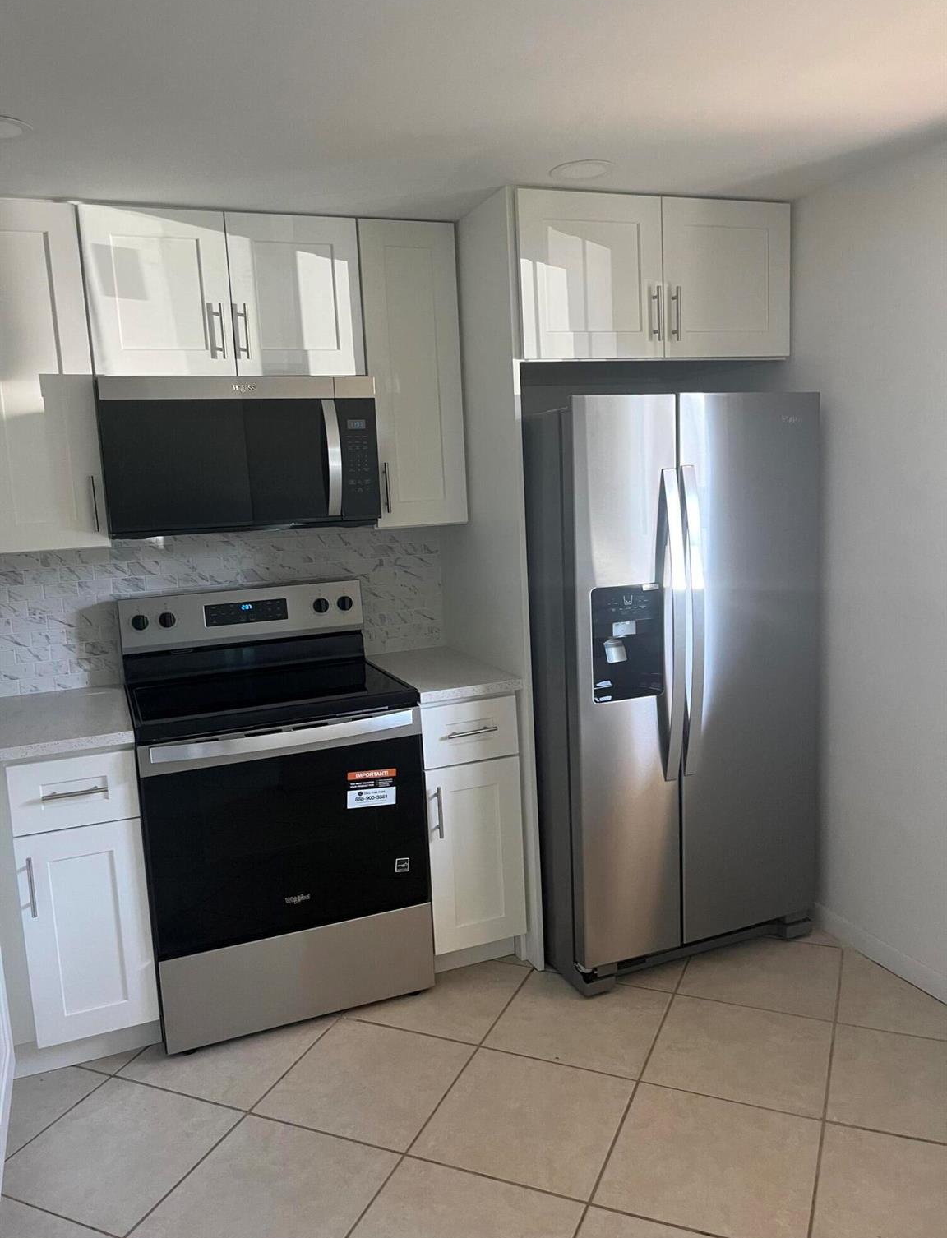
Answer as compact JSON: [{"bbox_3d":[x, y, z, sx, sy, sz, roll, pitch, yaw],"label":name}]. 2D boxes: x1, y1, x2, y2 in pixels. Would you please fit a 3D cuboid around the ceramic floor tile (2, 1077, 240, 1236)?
[{"bbox_3d":[-0.833,1.239,2.215,0.428,0.010,0.428,1,9,24],"label":"ceramic floor tile"}]

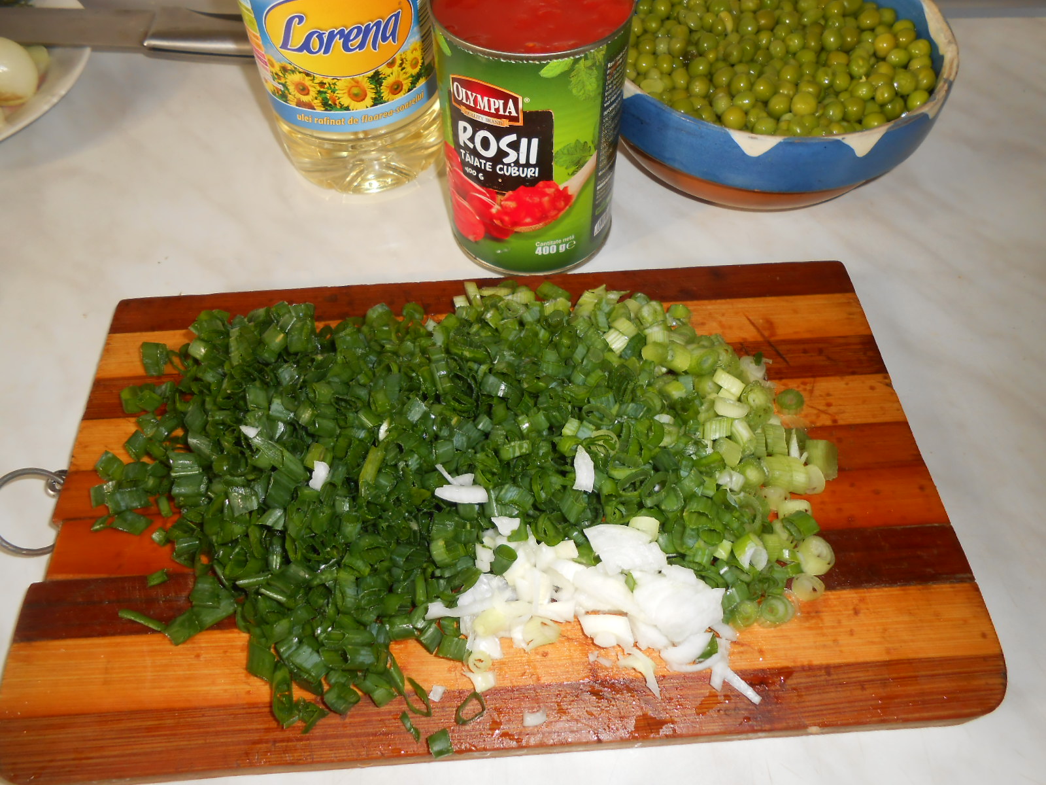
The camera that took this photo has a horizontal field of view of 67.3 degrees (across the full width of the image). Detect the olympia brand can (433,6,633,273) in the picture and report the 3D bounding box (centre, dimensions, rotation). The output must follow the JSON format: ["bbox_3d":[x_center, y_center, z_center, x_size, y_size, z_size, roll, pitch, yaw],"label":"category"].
[{"bbox_3d":[0.003,-0.111,0.326,0.074,0.110,0.074,0,56,1],"label":"olympia brand can"}]

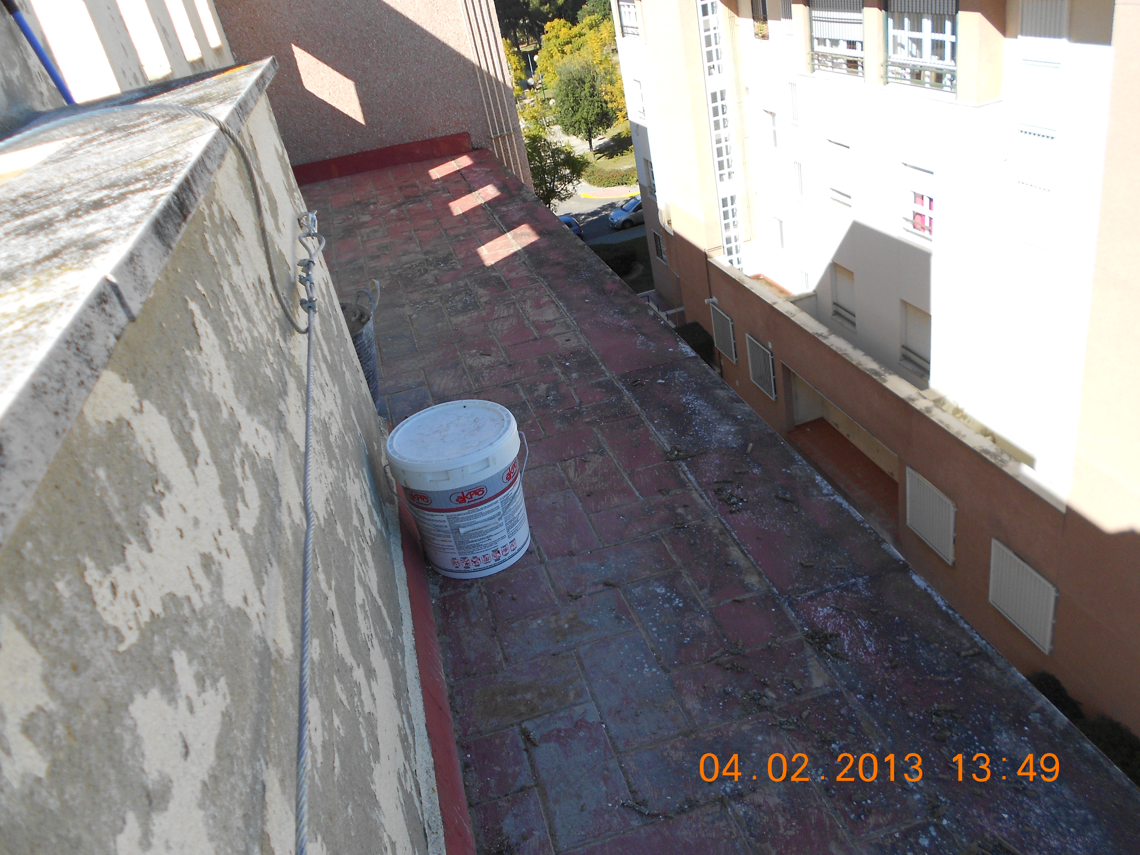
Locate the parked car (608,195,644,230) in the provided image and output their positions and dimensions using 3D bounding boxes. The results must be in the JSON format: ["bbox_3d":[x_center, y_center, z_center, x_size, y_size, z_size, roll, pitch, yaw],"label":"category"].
[{"bbox_3d":[4.100,-12.145,47.567,4.200,1.500,1.760,-16,28,-6],"label":"parked car"}]

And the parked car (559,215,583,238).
[{"bbox_3d":[-1.368,-10.582,46.941,4.100,1.460,1.720,-16,28,-6],"label":"parked car"}]

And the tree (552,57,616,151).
[{"bbox_3d":[1.107,-24.757,65.864,4.700,7.000,4.700,-16,28,-6],"label":"tree"}]

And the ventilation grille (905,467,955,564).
[{"bbox_3d":[6.838,1.684,16.273,0.070,1.415,1.497,-16,28,-6],"label":"ventilation grille"}]

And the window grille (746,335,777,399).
[{"bbox_3d":[5.150,-1.604,23.050,0.070,1.409,1.531,-16,28,-6],"label":"window grille"}]

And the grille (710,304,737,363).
[{"bbox_3d":[4.564,-2.758,25.363,0.070,1.411,1.575,-16,28,-6],"label":"grille"}]

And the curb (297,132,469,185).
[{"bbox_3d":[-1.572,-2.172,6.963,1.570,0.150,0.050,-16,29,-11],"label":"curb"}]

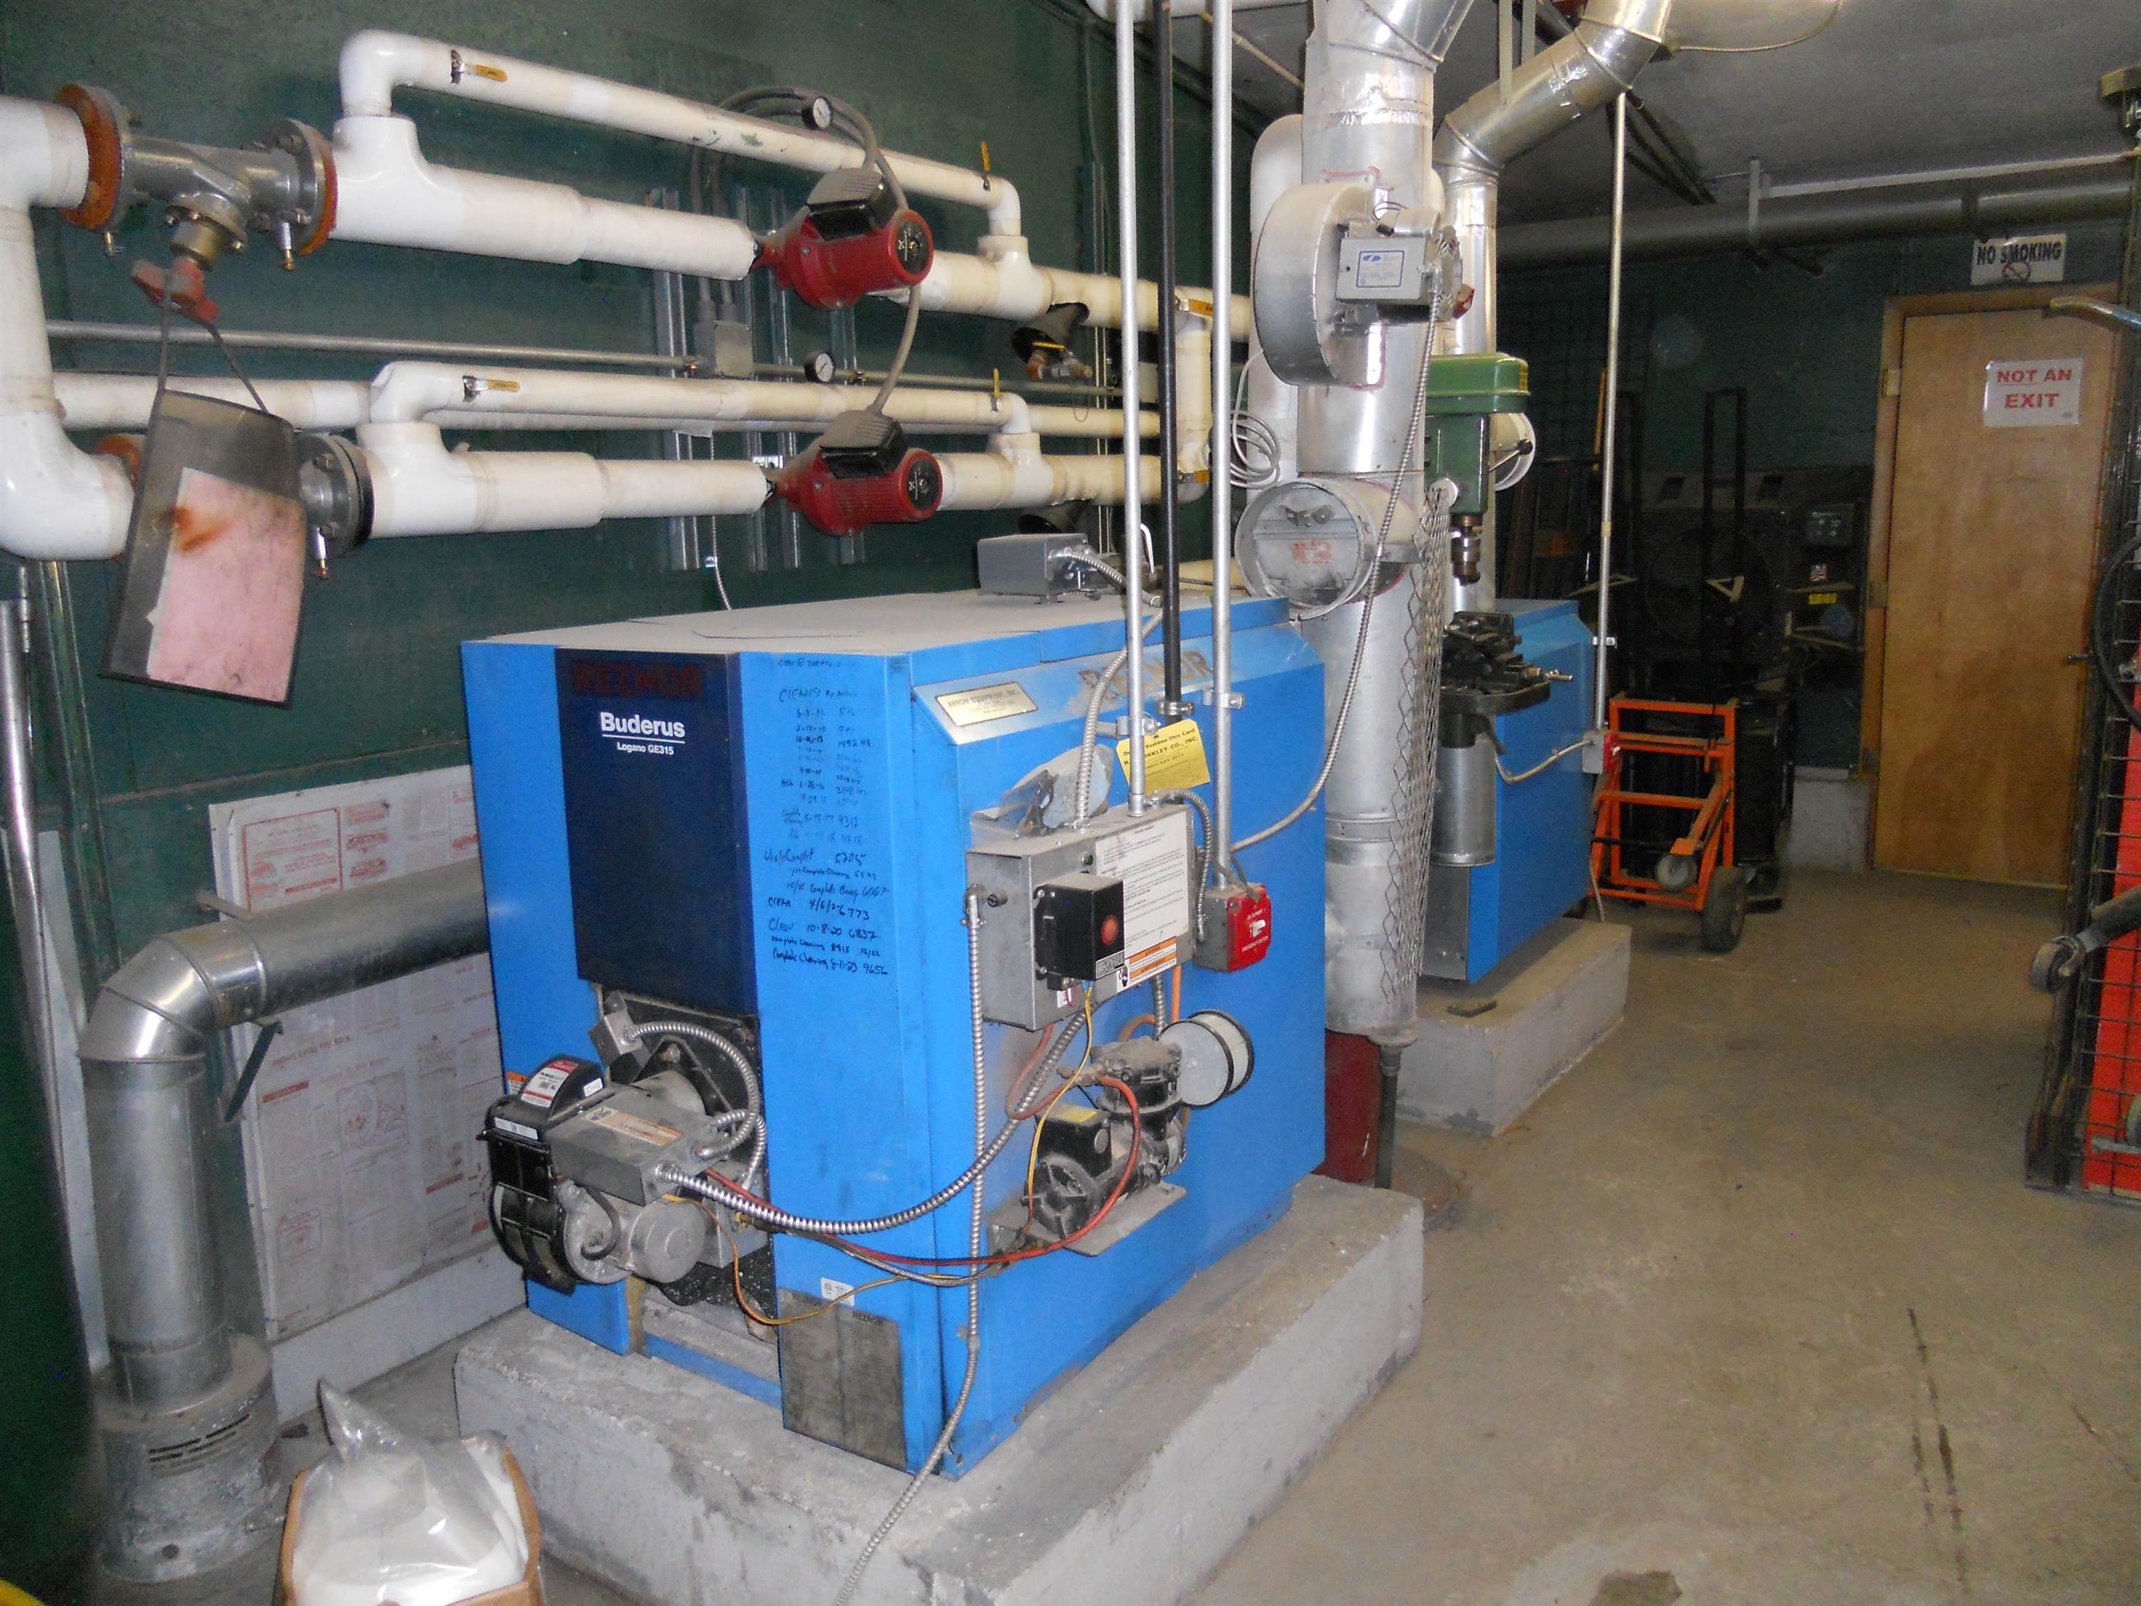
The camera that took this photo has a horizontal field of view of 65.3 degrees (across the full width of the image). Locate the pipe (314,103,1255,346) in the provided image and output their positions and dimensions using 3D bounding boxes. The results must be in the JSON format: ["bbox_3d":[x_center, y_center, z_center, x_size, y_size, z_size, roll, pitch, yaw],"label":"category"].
[{"bbox_3d":[-0.282,-1.145,3.542,0.140,0.200,2.800,6,13,34],"label":"pipe"}]

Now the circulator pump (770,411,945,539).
[{"bbox_3d":[-0.415,-0.632,3.249,0.350,0.245,0.265,6,13,34],"label":"circulator pump"}]

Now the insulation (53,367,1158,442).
[{"bbox_3d":[-0.580,-0.787,3.421,0.090,0.095,2.950,6,13,34],"label":"insulation"}]

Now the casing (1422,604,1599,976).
[{"bbox_3d":[0.919,-0.099,4.689,0.800,0.882,1.043,6,13,34],"label":"casing"}]

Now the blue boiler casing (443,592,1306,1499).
[{"bbox_3d":[-0.217,0.230,2.638,0.860,1.040,0.995,6,13,34],"label":"blue boiler casing"}]

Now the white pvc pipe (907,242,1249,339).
[{"bbox_3d":[0.050,-1.252,4.019,0.130,0.200,1.620,6,13,34],"label":"white pvc pipe"}]

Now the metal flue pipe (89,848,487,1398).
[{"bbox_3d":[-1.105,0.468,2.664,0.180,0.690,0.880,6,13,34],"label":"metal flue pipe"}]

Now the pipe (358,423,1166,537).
[{"bbox_3d":[-0.391,-0.675,3.449,0.140,0.185,2.390,6,13,34],"label":"pipe"}]

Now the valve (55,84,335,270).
[{"bbox_3d":[-1.152,-0.824,2.268,0.225,0.255,0.350,6,13,34],"label":"valve"}]

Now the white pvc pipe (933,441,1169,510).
[{"bbox_3d":[-0.056,-0.765,3.932,0.130,0.160,1.200,6,13,34],"label":"white pvc pipe"}]

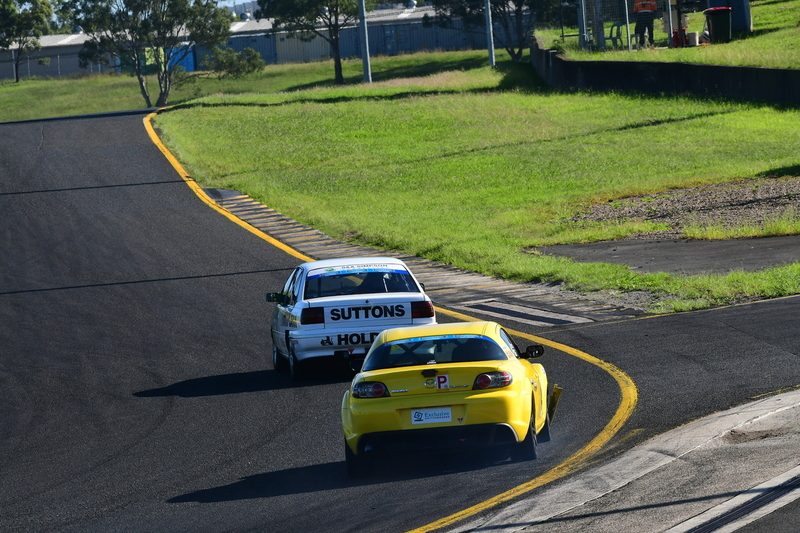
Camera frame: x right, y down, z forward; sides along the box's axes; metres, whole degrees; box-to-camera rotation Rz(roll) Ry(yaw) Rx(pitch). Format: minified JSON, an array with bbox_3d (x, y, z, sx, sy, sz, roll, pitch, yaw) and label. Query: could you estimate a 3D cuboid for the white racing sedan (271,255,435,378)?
[{"bbox_3d":[-0.597,0.602,85.474,1.820,1.390,4.850,-3,2,-5],"label":"white racing sedan"}]

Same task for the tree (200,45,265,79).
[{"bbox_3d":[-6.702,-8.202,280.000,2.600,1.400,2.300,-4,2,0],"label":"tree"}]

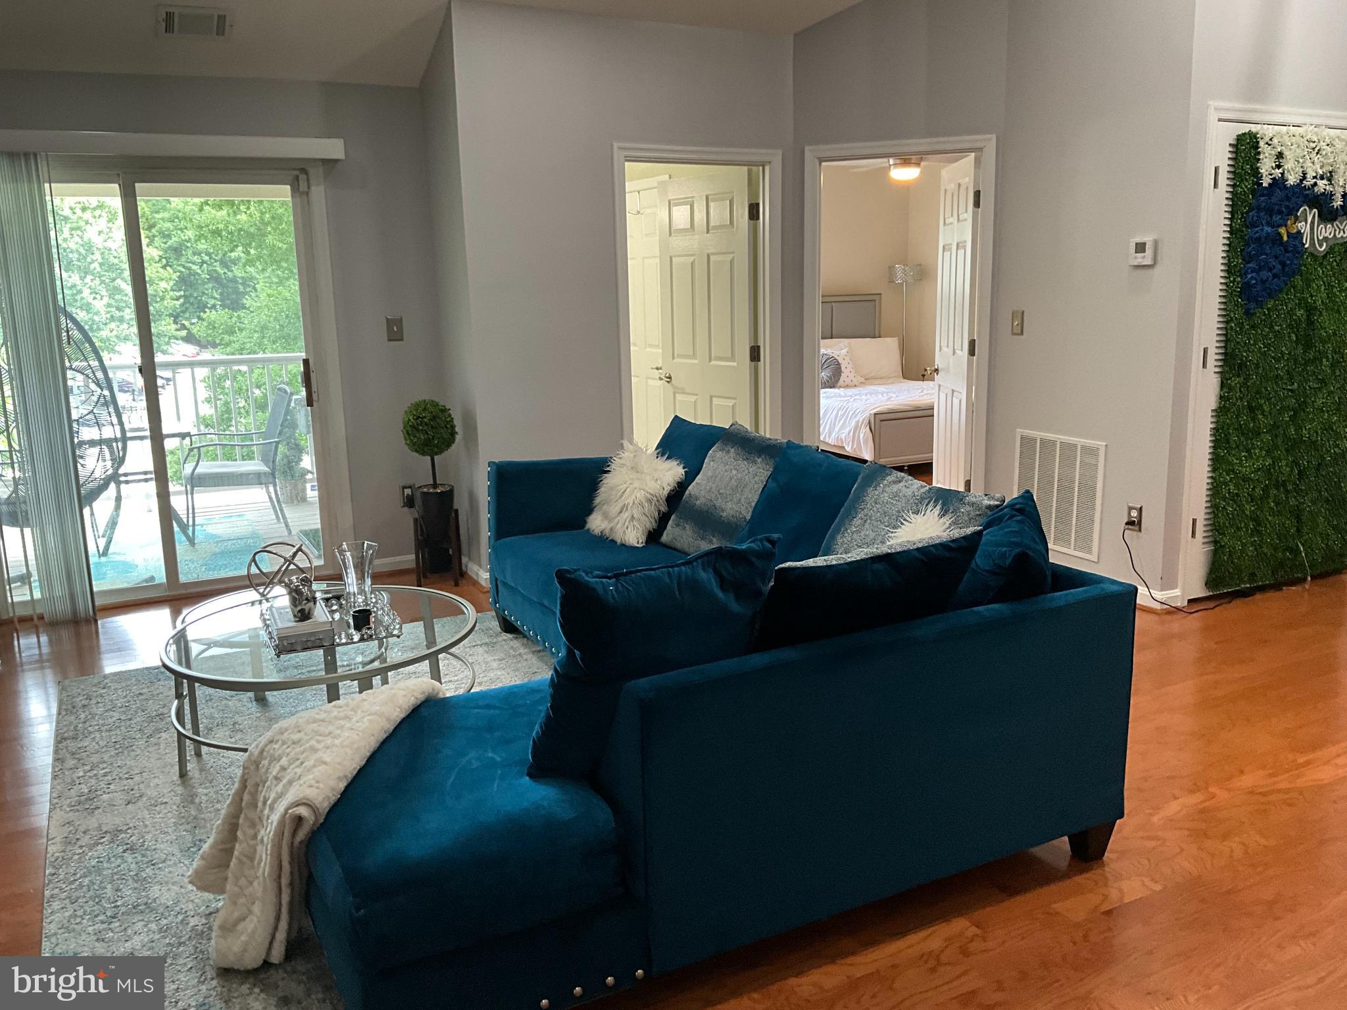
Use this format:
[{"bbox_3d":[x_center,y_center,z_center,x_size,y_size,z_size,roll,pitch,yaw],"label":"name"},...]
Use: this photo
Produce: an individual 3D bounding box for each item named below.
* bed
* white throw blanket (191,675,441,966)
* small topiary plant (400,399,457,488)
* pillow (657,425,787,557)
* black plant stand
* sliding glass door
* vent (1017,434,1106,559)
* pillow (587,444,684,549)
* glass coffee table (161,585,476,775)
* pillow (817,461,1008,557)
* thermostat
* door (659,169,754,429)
[{"bbox_3d":[1.630,-1.031,9.117,1.680,1.250,2.170,-7,13,-27],"label":"bed"},{"bbox_3d":[-0.800,0.758,2.620,0.470,0.450,0.760,-1,12,0],"label":"white throw blanket"},{"bbox_3d":[-1.182,-0.300,5.501,0.270,0.435,0.270,-7,13,-27],"label":"small topiary plant"},{"bbox_3d":[0.222,-0.035,4.015,0.160,0.520,0.530,32,-8,-32],"label":"pillow"},{"bbox_3d":[-1.165,0.217,5.616,0.200,0.350,0.200,0,12,5],"label":"black plant stand"},{"bbox_3d":[-2.410,-0.536,5.269,1.530,2.000,0.100,-7,13,-27],"label":"sliding glass door"},{"bbox_3d":[1.850,-0.052,5.454,0.020,0.560,0.555,-7,13,-27],"label":"vent"},{"bbox_3d":[-0.153,-0.033,4.494,0.170,0.400,0.420,33,-10,-35],"label":"pillow"},{"bbox_3d":[-1.118,0.591,3.649,0.965,0.415,0.965,-7,13,-27],"label":"glass coffee table"},{"bbox_3d":[0.611,0.136,3.174,0.160,0.520,0.540,30,-6,-31],"label":"pillow"},{"bbox_3d":[2.012,-1.091,4.865,0.028,0.115,0.135,-7,13,-27],"label":"thermostat"},{"bbox_3d":[0.176,-0.846,6.434,0.040,2.030,0.790,-10,14,-35],"label":"door"}]

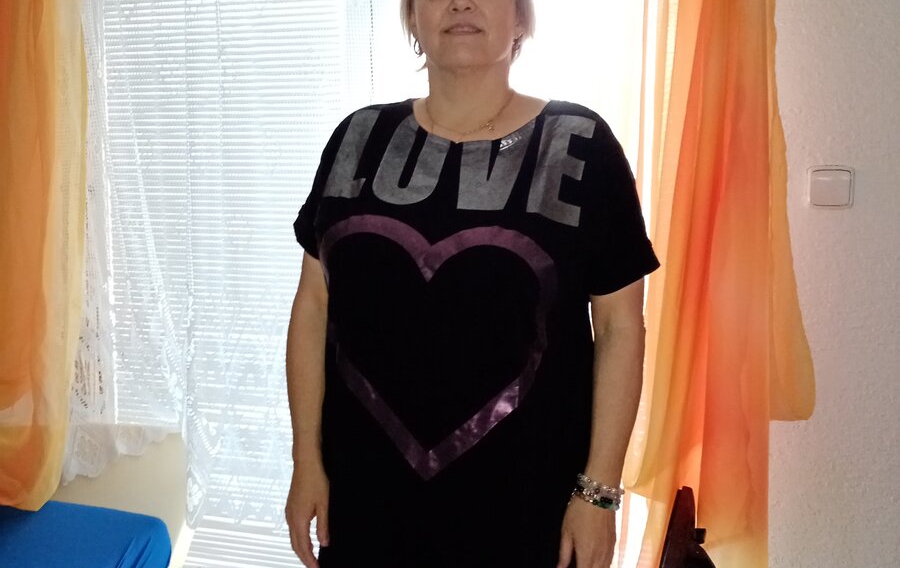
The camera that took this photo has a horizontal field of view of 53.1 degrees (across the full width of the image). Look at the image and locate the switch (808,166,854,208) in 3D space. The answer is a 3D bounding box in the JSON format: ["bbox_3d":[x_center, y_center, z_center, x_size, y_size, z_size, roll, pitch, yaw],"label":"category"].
[{"bbox_3d":[0.725,-0.183,1.712,0.082,0.082,0.015,2,6,16],"label":"switch"}]

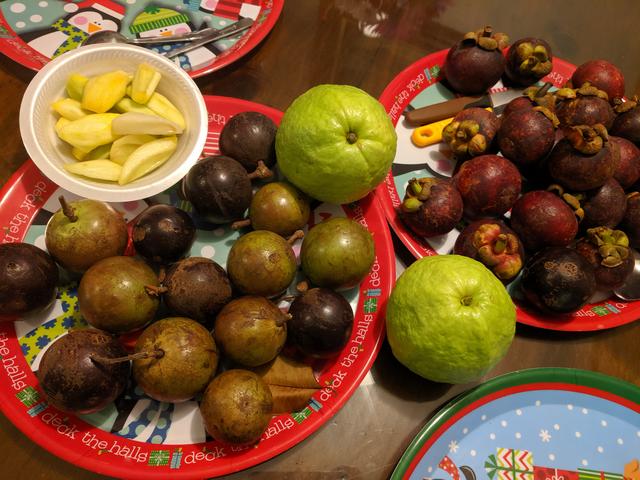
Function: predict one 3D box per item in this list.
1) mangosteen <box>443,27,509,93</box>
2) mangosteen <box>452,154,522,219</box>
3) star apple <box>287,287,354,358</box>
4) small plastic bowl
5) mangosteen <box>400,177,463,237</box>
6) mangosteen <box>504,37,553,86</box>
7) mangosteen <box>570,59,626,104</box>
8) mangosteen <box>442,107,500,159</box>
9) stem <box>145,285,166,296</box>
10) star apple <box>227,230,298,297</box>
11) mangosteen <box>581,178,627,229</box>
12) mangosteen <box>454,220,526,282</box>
[{"bbox_3d":[0.169,-0.192,0.520,0.063,0.067,0.063,0,43,-21],"label":"mangosteen"},{"bbox_3d":[0.157,-0.050,0.450,0.062,0.058,0.061,3,63,-6],"label":"mangosteen"},{"bbox_3d":[0.000,0.065,0.377,0.054,0.053,0.054,3,63,-6],"label":"star apple"},{"bbox_3d":[-0.181,-0.097,0.438,0.151,0.050,0.151,4,72,-13],"label":"small plastic bowl"},{"bbox_3d":[0.102,-0.030,0.437,0.052,0.053,0.053,29,72,-36],"label":"mangosteen"},{"bbox_3d":[0.234,-0.201,0.542,0.053,0.053,0.053,-6,86,12],"label":"mangosteen"},{"bbox_3d":[0.310,-0.173,0.535,0.052,0.050,0.052,0,63,-8],"label":"mangosteen"},{"bbox_3d":[0.151,-0.107,0.484,0.052,0.054,0.054,-21,107,-51],"label":"mangosteen"},{"bbox_3d":[-0.118,0.036,0.346,0.018,0.008,0.008,3,68,30],"label":"stem"},{"bbox_3d":[-0.047,0.020,0.398,0.056,0.055,0.056,0,63,-7],"label":"star apple"},{"bbox_3d":[0.272,-0.035,0.465,0.047,0.046,0.047,3,63,-6],"label":"mangosteen"},{"bbox_3d":[0.147,0.009,0.419,0.061,0.057,0.061,3,63,-6],"label":"mangosteen"}]

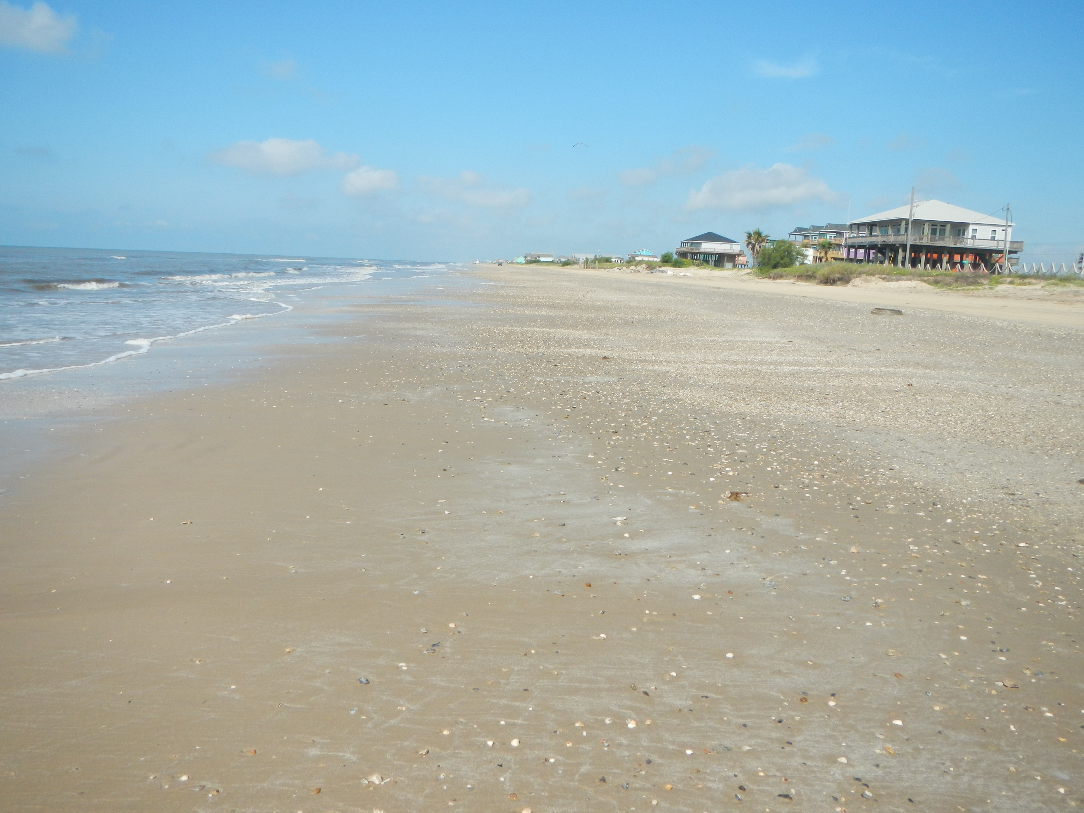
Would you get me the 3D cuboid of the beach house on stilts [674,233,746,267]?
[{"bbox_3d":[41.414,-38.859,216.583,14.500,9.150,11.500,1,9,-4],"label":"beach house on stilts"}]

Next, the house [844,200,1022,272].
[{"bbox_3d":[49.804,-21.762,112.208,15.400,9.100,14.600,1,9,-10],"label":"house"}]

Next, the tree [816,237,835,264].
[{"bbox_3d":[44.452,-24.192,137.649,3.000,4.600,3.000,1,9,-4],"label":"tree"}]

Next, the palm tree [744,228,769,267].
[{"bbox_3d":[36.091,-26.598,147.441,4.200,6.900,4.200,1,9,-4],"label":"palm tree"}]

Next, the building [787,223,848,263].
[{"bbox_3d":[61.408,-33.741,186.300,11.000,9.400,22.500,1,9,-4],"label":"building"}]

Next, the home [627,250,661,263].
[{"bbox_3d":[40.115,-58.865,344.801,12.500,6.600,12.000,1,9,-4],"label":"home"}]

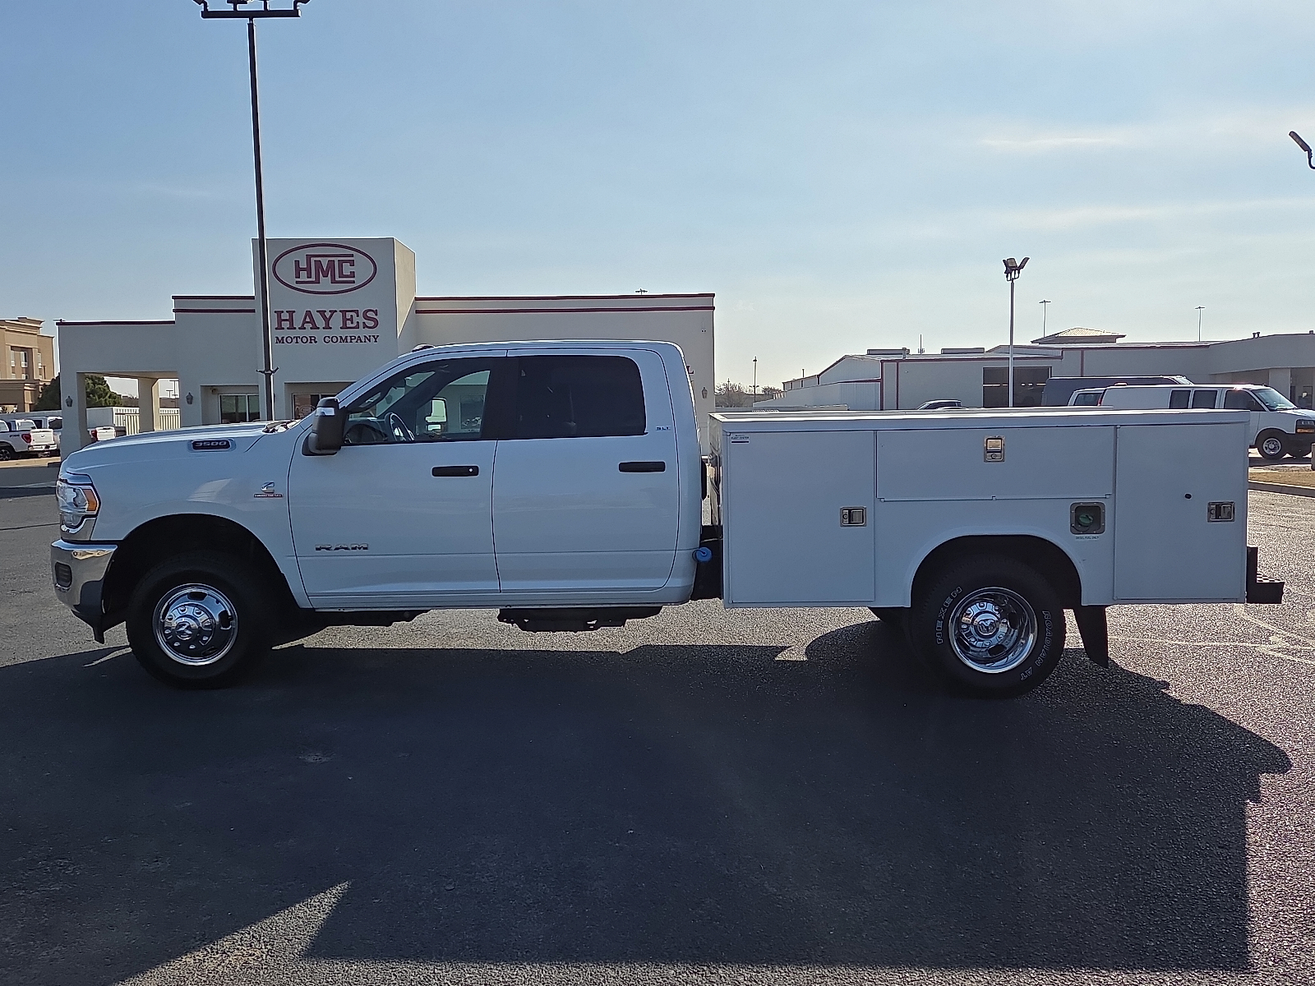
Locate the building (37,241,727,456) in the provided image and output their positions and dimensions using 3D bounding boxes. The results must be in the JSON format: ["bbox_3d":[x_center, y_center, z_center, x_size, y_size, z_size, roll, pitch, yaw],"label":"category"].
[{"bbox_3d":[-9.451,-5.207,42.047,22.740,7.250,11.500,-1,5,-3],"label":"building"}]

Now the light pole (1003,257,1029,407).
[{"bbox_3d":[13.703,-5.525,42.708,1.000,7.130,1.000,-1,5,0],"label":"light pole"}]

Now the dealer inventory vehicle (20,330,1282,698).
[{"bbox_3d":[-0.111,0.046,6.998,6.980,1.970,2.480,-1,5,2],"label":"dealer inventory vehicle"}]

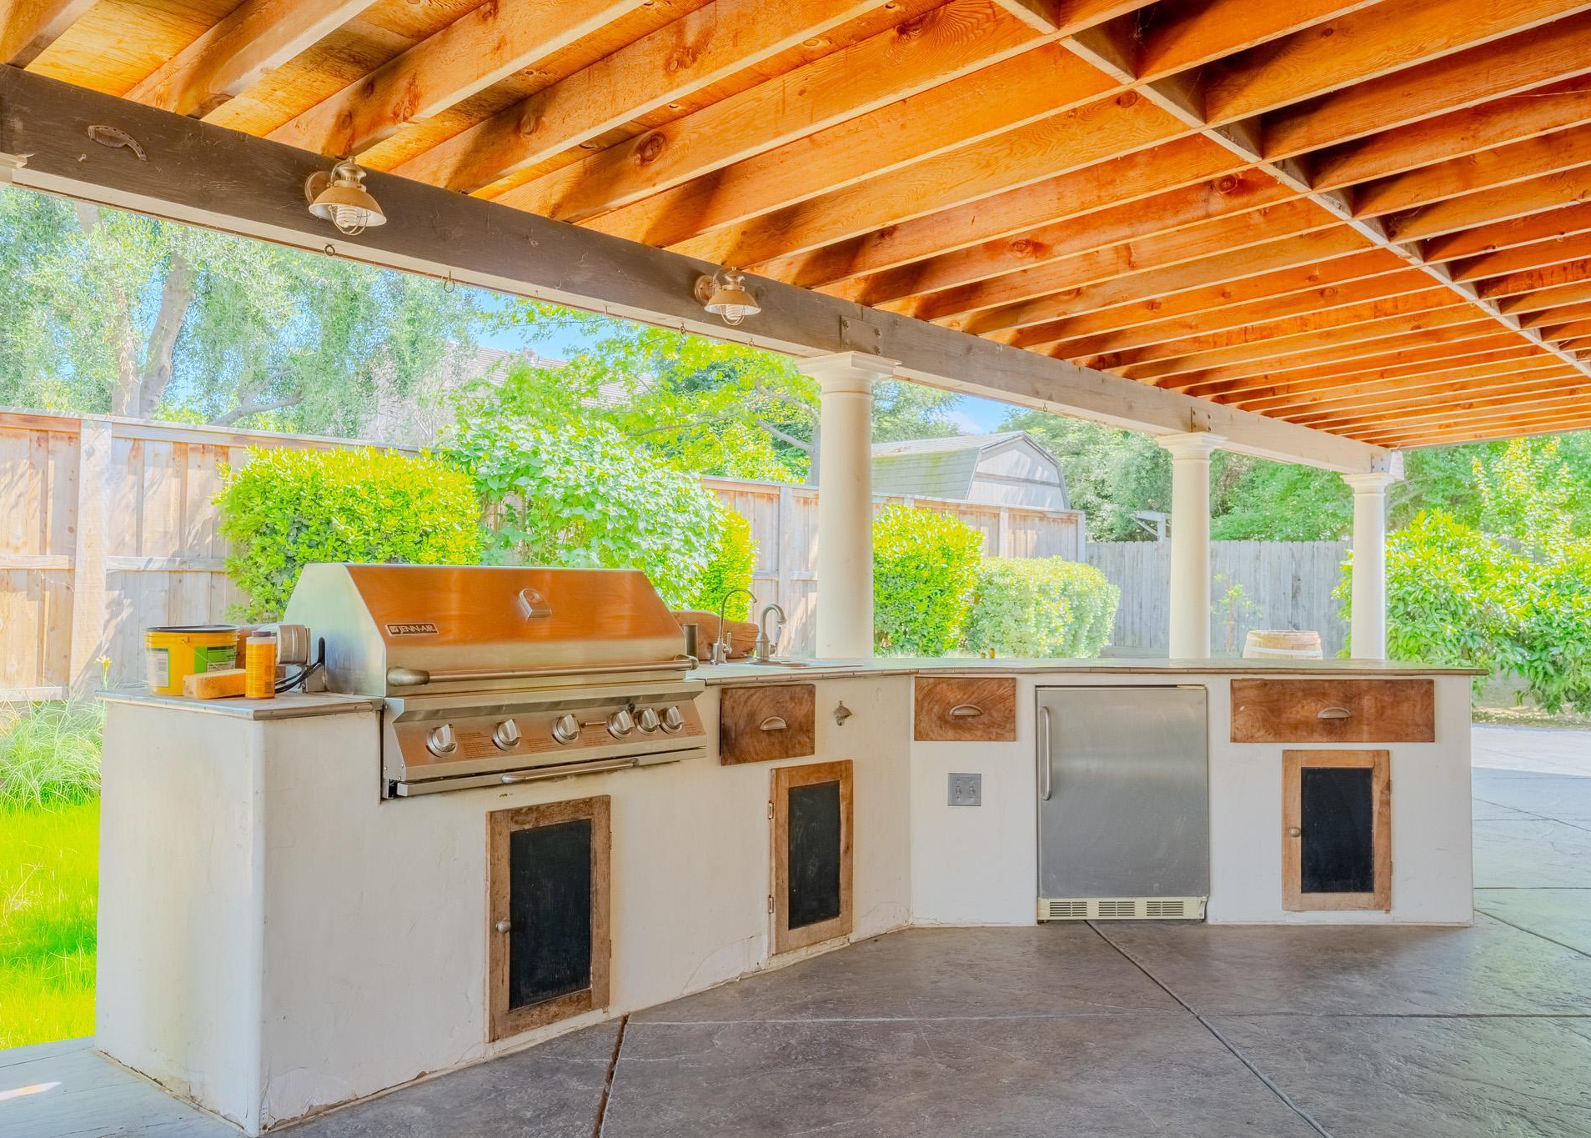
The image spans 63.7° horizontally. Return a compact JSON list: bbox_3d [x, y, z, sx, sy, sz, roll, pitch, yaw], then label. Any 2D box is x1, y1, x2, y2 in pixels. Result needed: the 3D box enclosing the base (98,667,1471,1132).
[{"bbox_3d":[0.243,0.807,4.434,4.652,0.900,1.743,1,-2,-27],"label":"base"}]

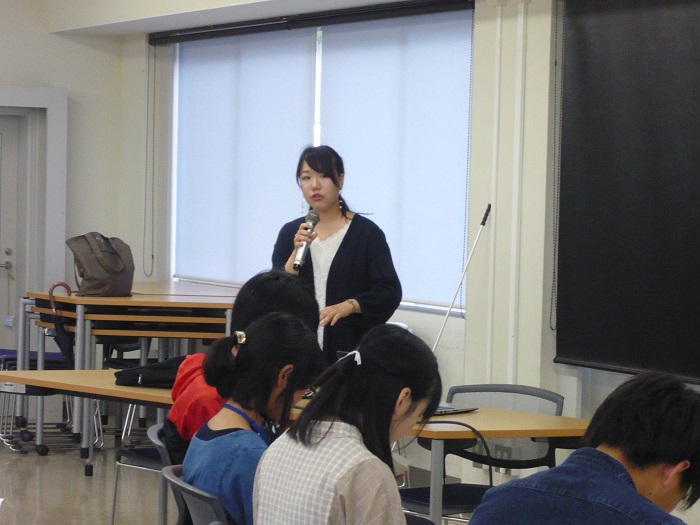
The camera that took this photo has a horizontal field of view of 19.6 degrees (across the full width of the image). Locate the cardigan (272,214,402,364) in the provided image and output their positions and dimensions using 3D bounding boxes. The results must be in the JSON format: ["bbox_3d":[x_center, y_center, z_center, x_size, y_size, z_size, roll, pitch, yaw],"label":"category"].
[{"bbox_3d":[-0.052,0.155,7.782,0.480,0.680,0.330,2,2,24],"label":"cardigan"}]

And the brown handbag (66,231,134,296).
[{"bbox_3d":[-1.331,0.010,10.790,0.340,0.335,0.180,1,2,-8],"label":"brown handbag"}]

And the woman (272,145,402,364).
[{"bbox_3d":[-0.060,0.349,7.789,0.480,1.600,0.360,2,2,24],"label":"woman"}]

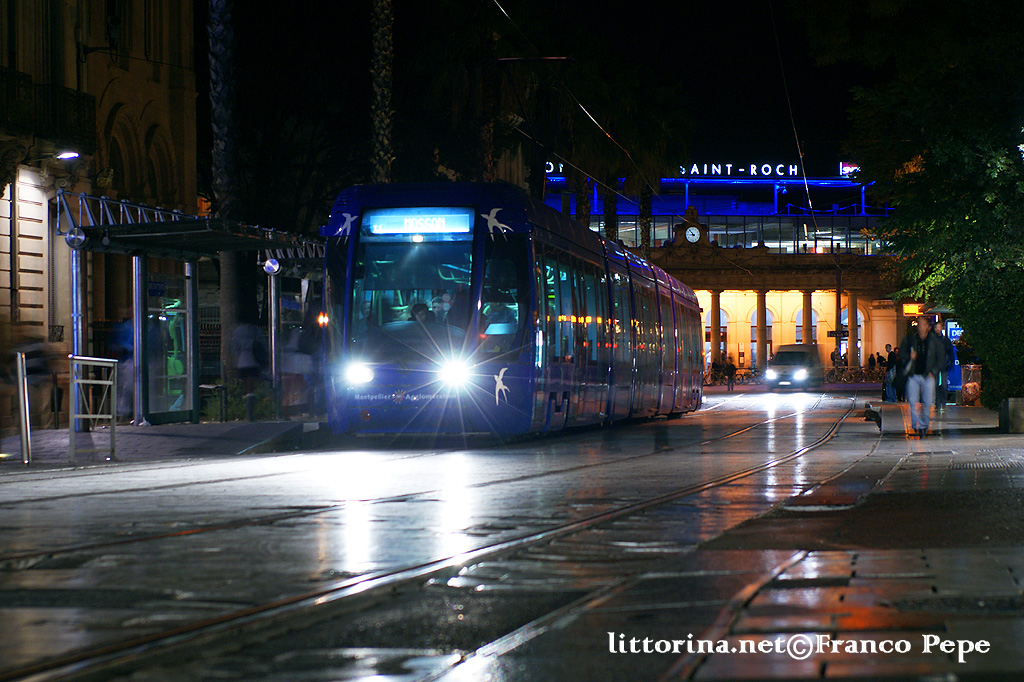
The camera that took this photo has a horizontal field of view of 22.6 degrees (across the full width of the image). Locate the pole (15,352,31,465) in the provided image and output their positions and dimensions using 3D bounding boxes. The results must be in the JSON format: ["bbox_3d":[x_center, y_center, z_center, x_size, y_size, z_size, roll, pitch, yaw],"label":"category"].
[{"bbox_3d":[-4.475,0.618,23.500,0.085,1.030,0.085,-3,0,0],"label":"pole"}]

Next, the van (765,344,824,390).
[{"bbox_3d":[13.516,1.311,122.000,1.970,2.220,4.900,0,0,14],"label":"van"}]

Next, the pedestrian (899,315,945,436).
[{"bbox_3d":[6.033,0.530,37.700,0.600,1.770,0.420,0,0,10],"label":"pedestrian"}]

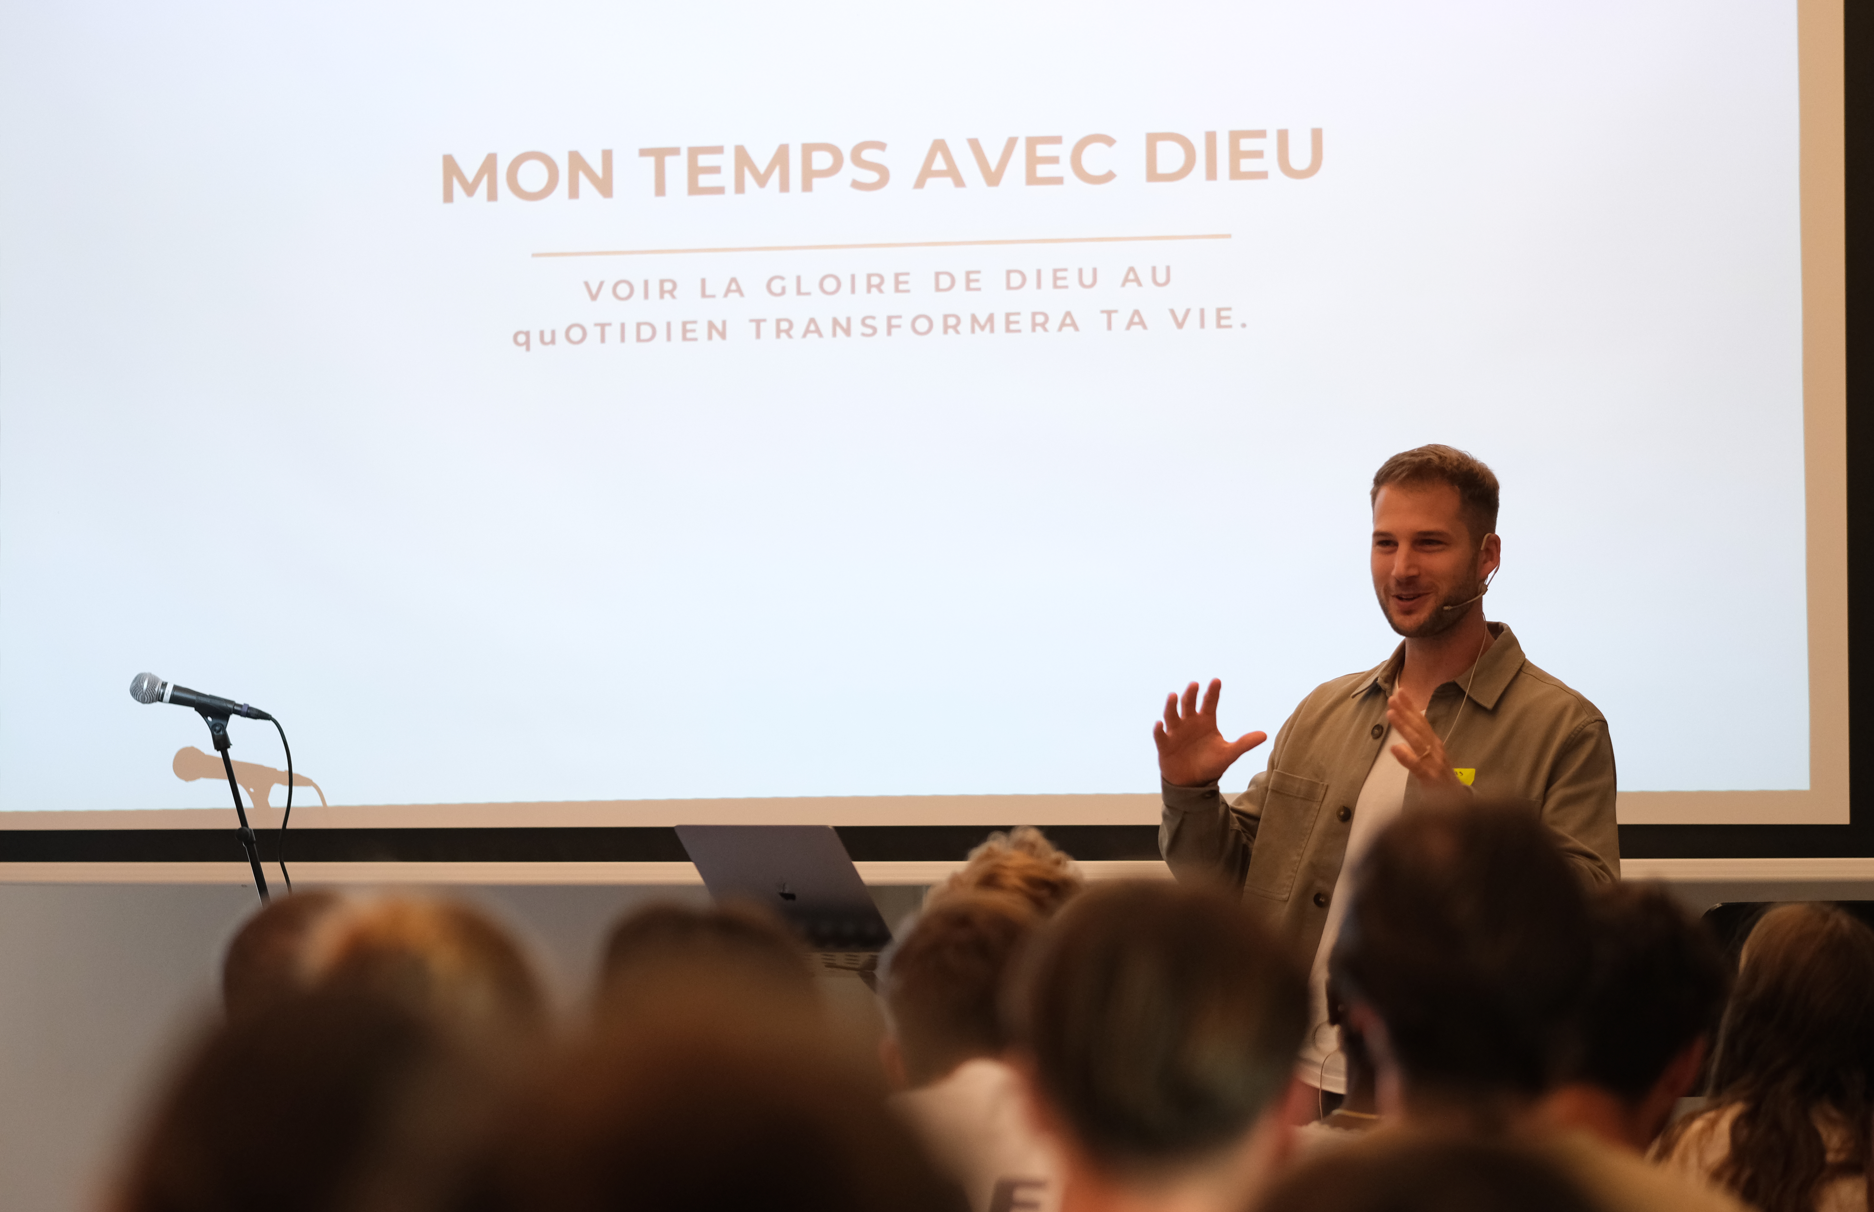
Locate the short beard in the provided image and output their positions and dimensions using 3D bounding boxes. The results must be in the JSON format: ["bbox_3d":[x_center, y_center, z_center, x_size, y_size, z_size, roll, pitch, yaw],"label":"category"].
[{"bbox_3d":[0.616,0.005,8.840,0.130,0.080,0.090,-1,-3,28],"label":"short beard"}]

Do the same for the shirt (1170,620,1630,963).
[{"bbox_3d":[0.578,0.324,8.820,0.550,0.620,0.430,-1,-3,30],"label":"shirt"}]

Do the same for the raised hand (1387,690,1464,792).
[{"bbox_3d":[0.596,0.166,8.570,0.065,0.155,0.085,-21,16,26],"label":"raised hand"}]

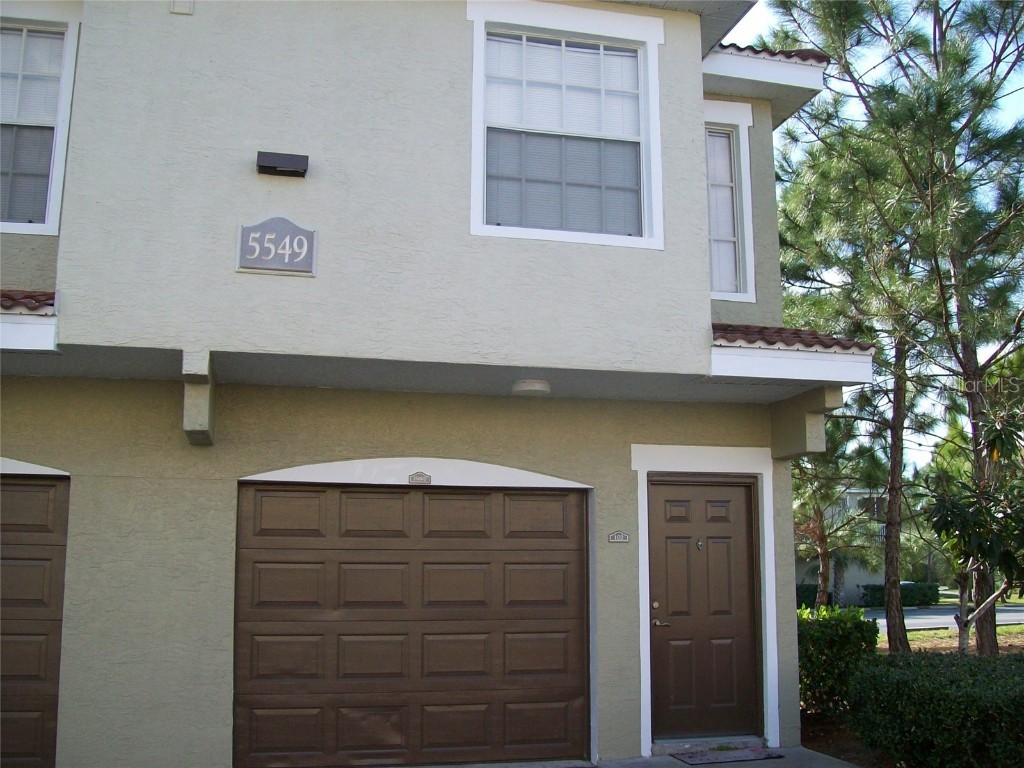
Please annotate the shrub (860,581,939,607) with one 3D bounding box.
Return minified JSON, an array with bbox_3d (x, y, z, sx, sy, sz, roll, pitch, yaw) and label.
[{"bbox_3d":[15.145,8.236,41.567,2.900,0.900,1.050,2,-9,-13],"label":"shrub"}]

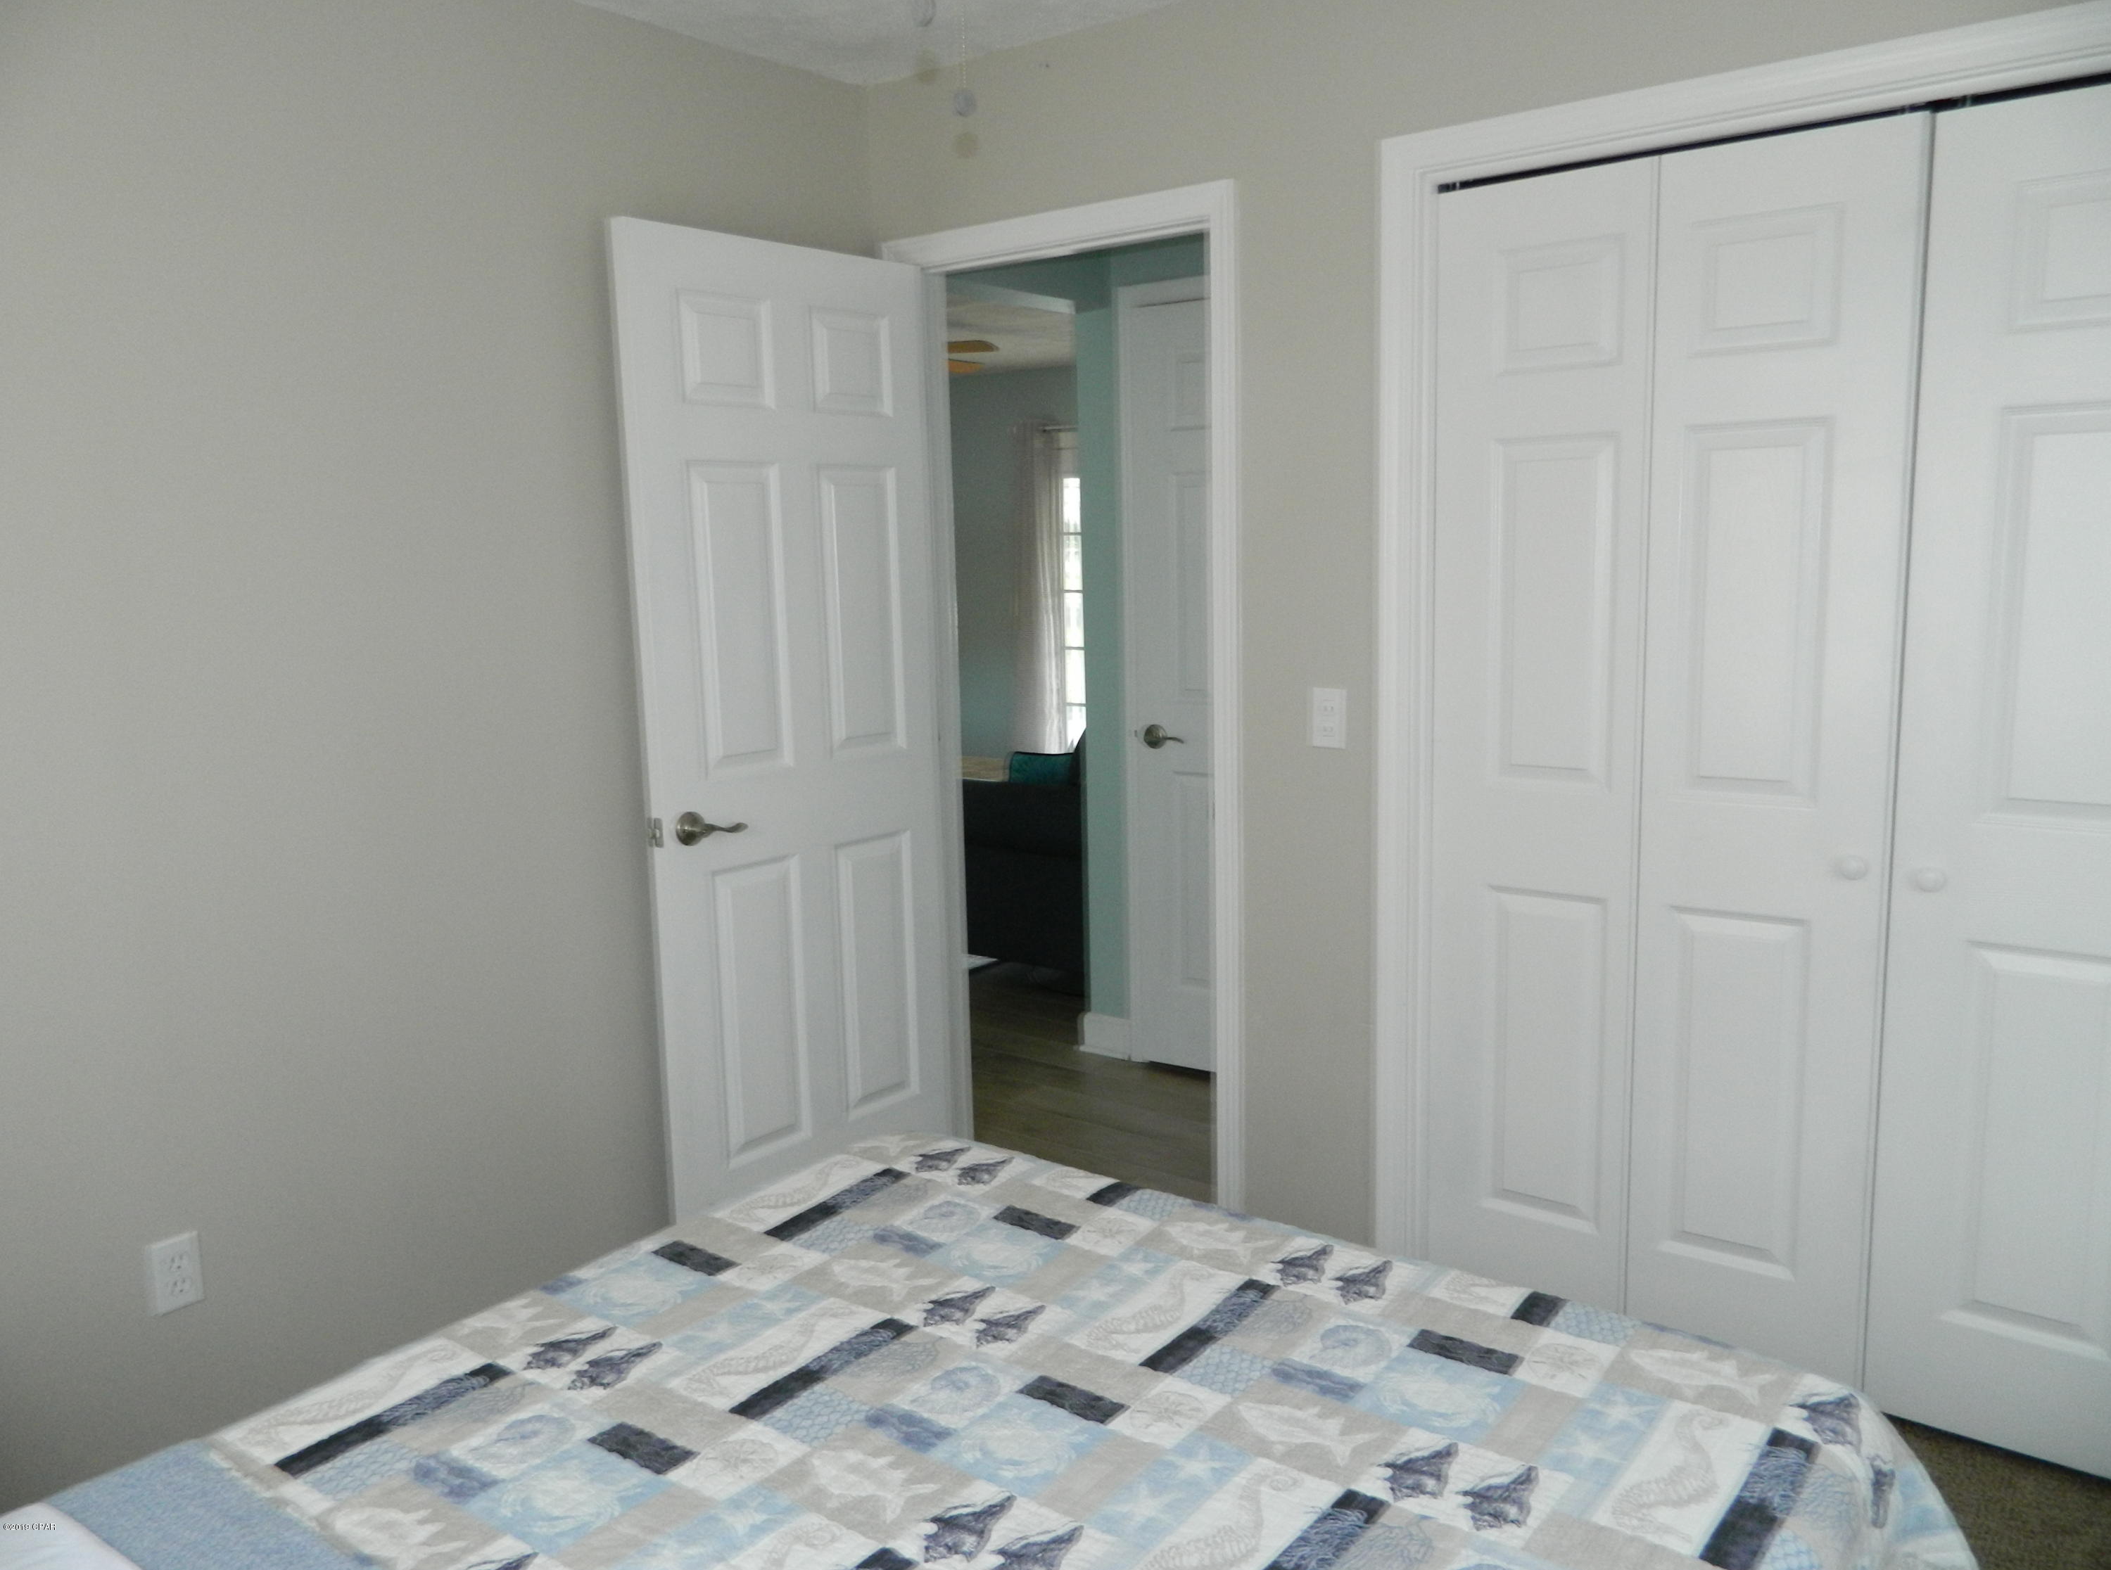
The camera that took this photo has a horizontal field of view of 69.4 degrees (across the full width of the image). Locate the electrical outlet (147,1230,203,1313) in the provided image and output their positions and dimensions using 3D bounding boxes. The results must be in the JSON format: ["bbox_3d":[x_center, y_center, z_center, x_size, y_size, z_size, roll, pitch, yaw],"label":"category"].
[{"bbox_3d":[-1.406,0.782,2.437,0.010,0.116,0.073,6,11,42],"label":"electrical outlet"}]

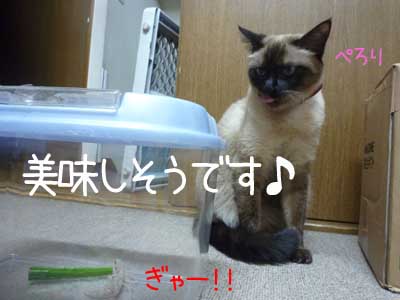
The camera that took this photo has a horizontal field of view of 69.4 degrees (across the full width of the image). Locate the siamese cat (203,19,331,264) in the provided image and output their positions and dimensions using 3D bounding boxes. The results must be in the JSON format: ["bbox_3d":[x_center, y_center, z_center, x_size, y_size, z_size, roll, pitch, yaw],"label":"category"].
[{"bbox_3d":[0.115,-0.009,0.610,0.205,0.405,0.280,3,-2,-9],"label":"siamese cat"}]

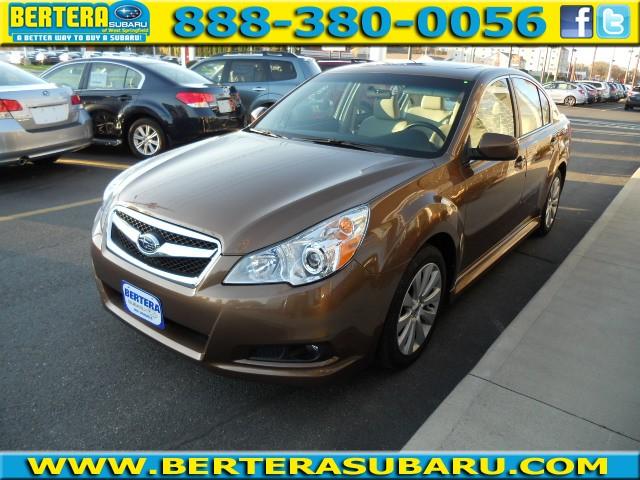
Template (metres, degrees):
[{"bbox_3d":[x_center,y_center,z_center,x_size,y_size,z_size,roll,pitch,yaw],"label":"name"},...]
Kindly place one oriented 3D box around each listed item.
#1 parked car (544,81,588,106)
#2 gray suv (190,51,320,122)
[{"bbox_3d":[13.952,-8.992,30.253,4.750,1.460,1.820,16,23,33],"label":"parked car"},{"bbox_3d":[-1.980,-3.730,12.350,4.560,1.680,1.790,7,20,13],"label":"gray suv"}]

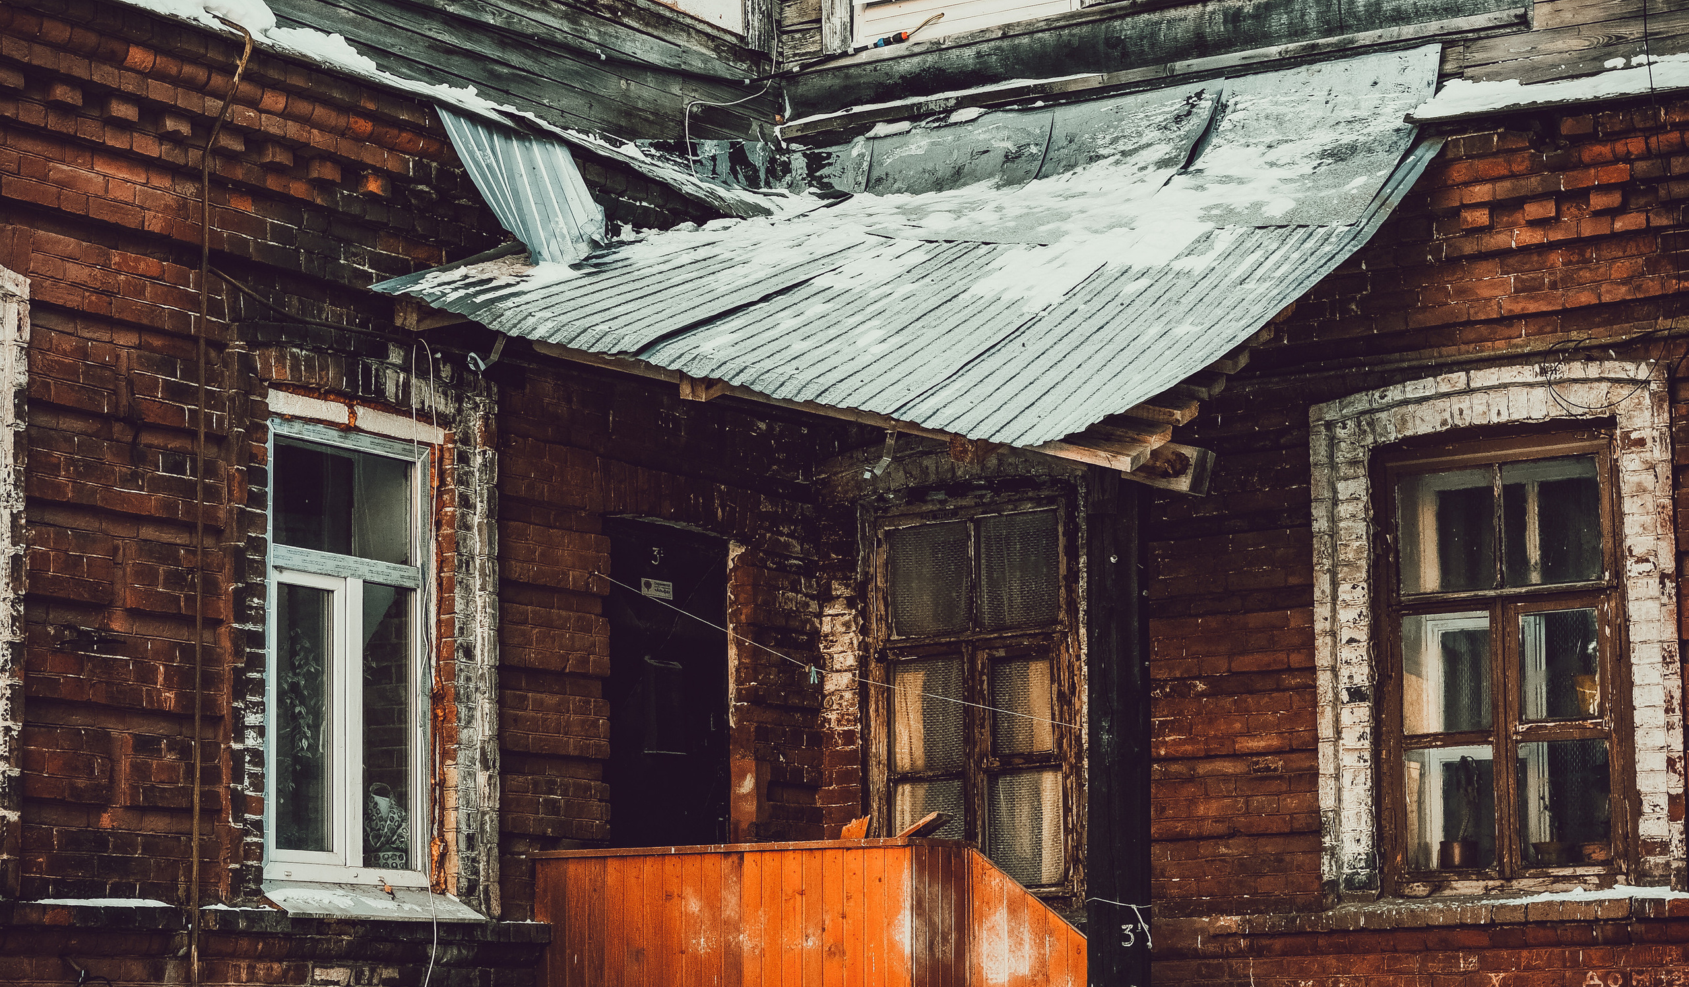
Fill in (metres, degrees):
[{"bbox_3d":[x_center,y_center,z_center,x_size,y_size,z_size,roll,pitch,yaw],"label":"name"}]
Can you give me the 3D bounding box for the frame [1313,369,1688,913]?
[{"bbox_3d":[2.470,0.548,14.024,1.419,1.944,0.220,-6,-10,32],"label":"frame"}]

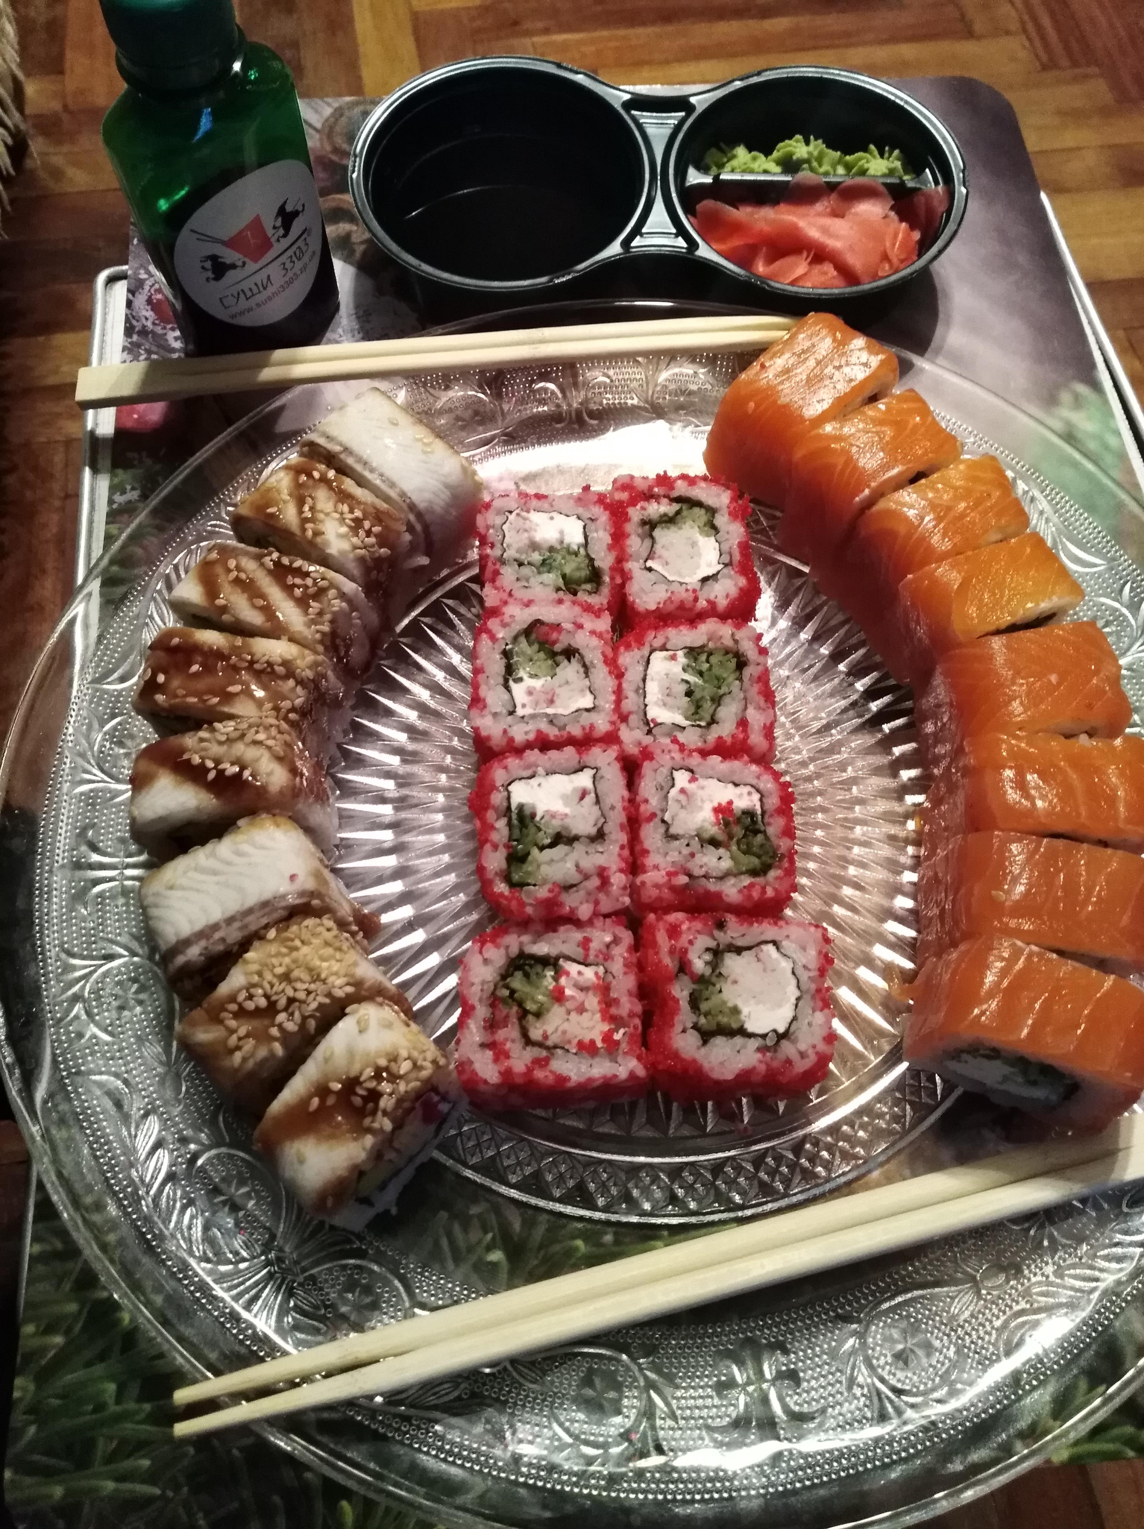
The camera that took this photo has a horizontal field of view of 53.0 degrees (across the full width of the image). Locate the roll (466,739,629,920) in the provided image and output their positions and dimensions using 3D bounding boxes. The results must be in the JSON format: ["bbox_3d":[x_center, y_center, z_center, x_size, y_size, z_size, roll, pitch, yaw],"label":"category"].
[{"bbox_3d":[-0.005,0.021,0.274,0.035,0.030,0.039,-1,64,0],"label":"roll"}]

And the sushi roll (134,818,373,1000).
[{"bbox_3d":[-0.071,0.034,0.265,0.041,0.030,0.025,-25,67,-11],"label":"sushi roll"}]

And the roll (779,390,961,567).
[{"bbox_3d":[0.078,-0.074,0.303,0.034,0.034,0.024,-21,68,-5],"label":"roll"}]

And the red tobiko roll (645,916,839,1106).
[{"bbox_3d":[0.035,0.055,0.257,0.037,0.030,0.035,0,64,0],"label":"red tobiko roll"}]

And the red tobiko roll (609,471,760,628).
[{"bbox_3d":[0.029,-0.052,0.309,0.035,0.030,0.040,-1,64,0],"label":"red tobiko roll"}]

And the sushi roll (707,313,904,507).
[{"bbox_3d":[0.062,-0.093,0.311,0.036,0.034,0.025,-40,72,-12],"label":"sushi roll"}]

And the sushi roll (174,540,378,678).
[{"bbox_3d":[-0.073,-0.034,0.284,0.039,0.031,0.021,20,67,4],"label":"sushi roll"}]

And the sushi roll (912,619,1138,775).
[{"bbox_3d":[0.111,-0.013,0.287,0.043,0.030,0.028,-4,64,-2],"label":"sushi roll"}]

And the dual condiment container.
[{"bbox_3d":[0.025,-0.164,0.350,0.178,0.039,0.095,1,68,0],"label":"dual condiment container"}]

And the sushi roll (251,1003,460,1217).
[{"bbox_3d":[-0.043,0.071,0.238,0.023,0.032,0.034,38,67,15],"label":"sushi roll"}]

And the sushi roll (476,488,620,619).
[{"bbox_3d":[-0.006,-0.049,0.299,0.035,0.025,0.034,0,66,0],"label":"sushi roll"}]

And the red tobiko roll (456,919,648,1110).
[{"bbox_3d":[-0.004,0.057,0.257,0.038,0.030,0.035,-1,64,0],"label":"red tobiko roll"}]

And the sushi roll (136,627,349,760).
[{"bbox_3d":[-0.079,-0.014,0.276,0.037,0.031,0.020,7,66,-2],"label":"sushi roll"}]

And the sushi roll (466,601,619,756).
[{"bbox_3d":[-0.007,-0.016,0.292,0.035,0.030,0.037,-1,64,0],"label":"sushi roll"}]

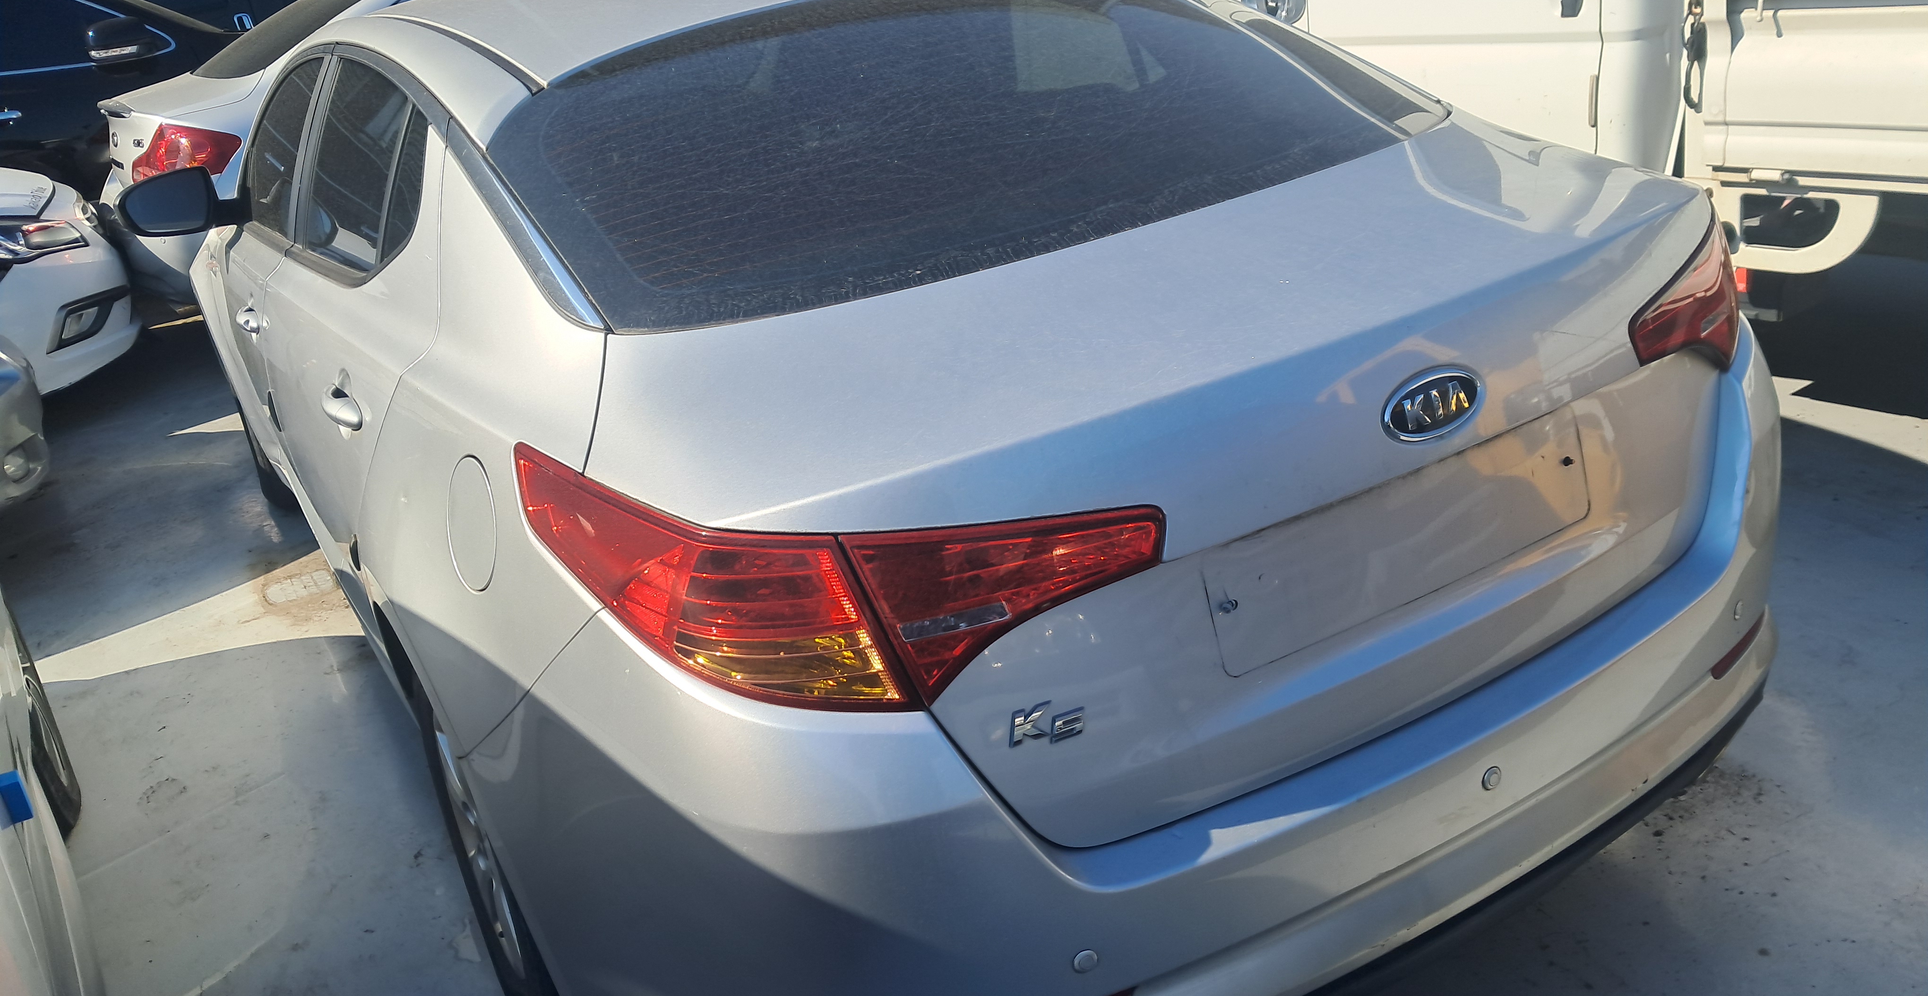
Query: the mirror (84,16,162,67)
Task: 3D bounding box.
[{"bbox_3d":[-4.301,-2.325,7.675,0.180,0.200,0.280,-12,23,-9],"label":"mirror"}]

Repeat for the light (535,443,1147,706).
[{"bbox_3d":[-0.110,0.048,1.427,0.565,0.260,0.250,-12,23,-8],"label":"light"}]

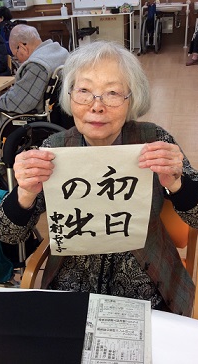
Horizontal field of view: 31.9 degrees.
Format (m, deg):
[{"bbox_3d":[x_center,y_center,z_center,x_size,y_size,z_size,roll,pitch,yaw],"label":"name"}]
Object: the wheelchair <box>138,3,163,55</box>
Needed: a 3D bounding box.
[{"bbox_3d":[0.984,-2.859,6.413,0.340,0.880,0.950,3,31,12],"label":"wheelchair"}]

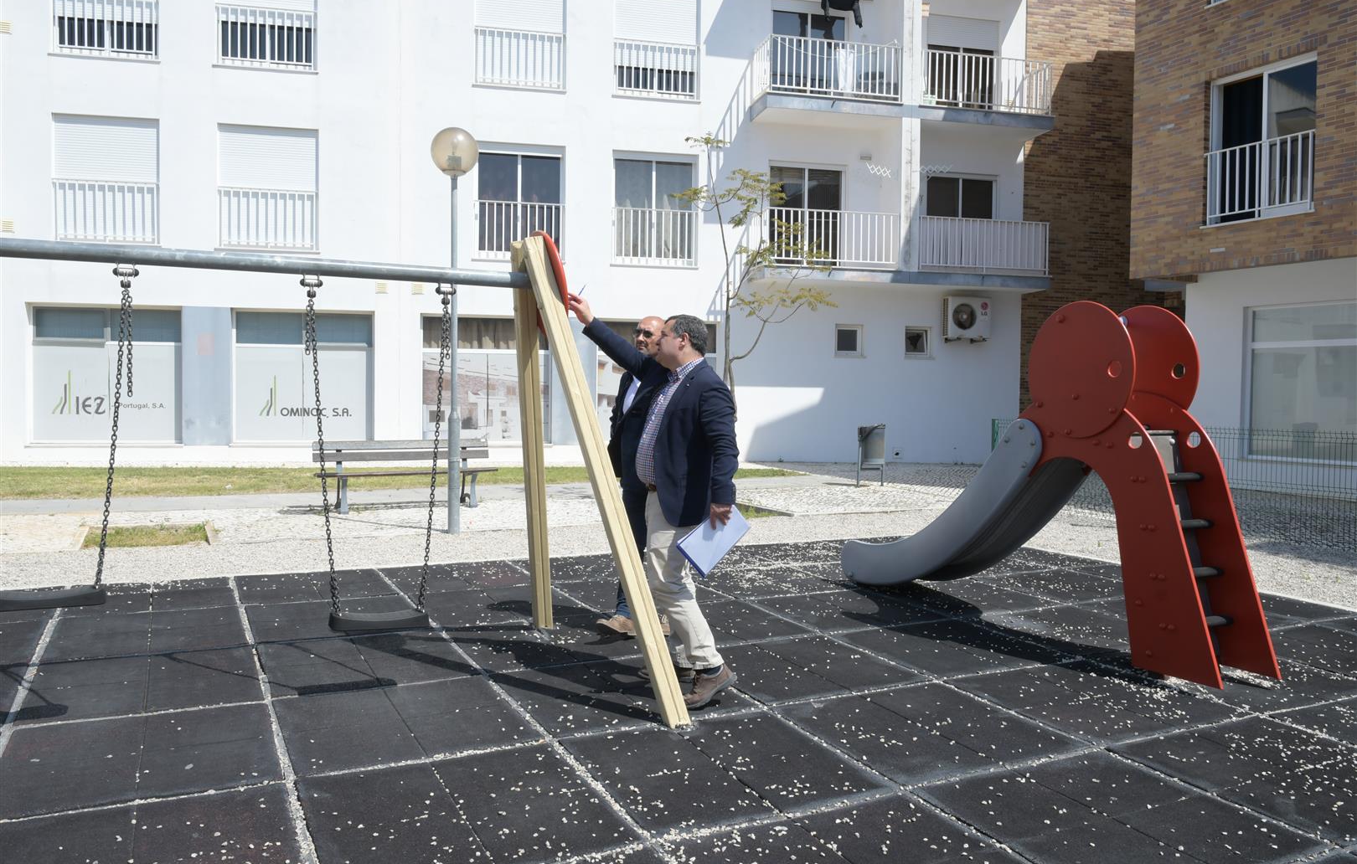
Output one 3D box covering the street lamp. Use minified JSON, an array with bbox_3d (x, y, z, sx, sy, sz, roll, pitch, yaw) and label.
[{"bbox_3d":[-2.097,-0.933,9.554,0.440,3.780,0.440,1,3,0],"label":"street lamp"}]

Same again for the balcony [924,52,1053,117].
[{"bbox_3d":[5.408,-6.192,18.467,2.558,0.952,0.870,0,1,-13],"label":"balcony"}]

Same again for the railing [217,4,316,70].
[{"bbox_3d":[-6.506,-6.224,16.043,1.467,0.902,0.070,0,2,-13],"label":"railing"}]

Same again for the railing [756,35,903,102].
[{"bbox_3d":[2.643,-6.296,18.073,2.383,0.981,0.950,0,3,-13],"label":"railing"}]

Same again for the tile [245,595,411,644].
[{"bbox_3d":[-2.051,1.143,6.146,0.990,0.040,0.983,-1,4,-26],"label":"tile"}]

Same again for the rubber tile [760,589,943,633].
[{"bbox_3d":[1.074,1.170,6.592,0.990,0.040,0.983,-1,4,-26],"label":"rubber tile"}]

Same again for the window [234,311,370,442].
[{"bbox_3d":[-6.061,-0.897,16.388,2.083,2.099,0.150,0,2,-13],"label":"window"}]

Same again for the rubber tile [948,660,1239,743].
[{"bbox_3d":[1.939,1.271,4.806,0.965,0.040,0.955,-1,4,-26],"label":"rubber tile"}]

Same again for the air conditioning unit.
[{"bbox_3d":[5.411,-2.118,19.162,0.869,0.785,0.320,0,3,-13],"label":"air conditioning unit"}]

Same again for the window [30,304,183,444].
[{"bbox_3d":[-8.893,-0.881,15.888,2.083,2.072,0.120,0,1,-13],"label":"window"}]

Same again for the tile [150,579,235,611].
[{"bbox_3d":[-3.245,1.099,6.791,0.500,0.042,1.000,-1,3,-26],"label":"tile"}]

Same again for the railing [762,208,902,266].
[{"bbox_3d":[2.608,-3.376,18.201,2.477,0.996,0.950,0,3,-13],"label":"railing"}]

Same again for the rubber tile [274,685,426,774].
[{"bbox_3d":[-1.405,1.252,4.256,0.490,0.042,0.980,-1,3,-26],"label":"rubber tile"}]

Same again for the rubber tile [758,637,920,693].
[{"bbox_3d":[0.836,1.233,5.380,0.495,0.040,0.983,-1,4,-26],"label":"rubber tile"}]

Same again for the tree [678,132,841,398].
[{"bbox_3d":[0.910,-1.272,11.731,1.700,4.279,1.550,0,2,-13],"label":"tree"}]

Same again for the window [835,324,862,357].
[{"bbox_3d":[3.084,-1.658,18.445,0.533,0.585,0.120,0,2,-13],"label":"window"}]

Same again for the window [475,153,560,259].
[{"bbox_3d":[-2.674,-3.810,17.082,1.436,1.716,0.150,0,2,-13],"label":"window"}]

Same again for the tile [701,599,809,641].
[{"bbox_3d":[0.410,1.165,6.204,0.480,0.040,0.950,-1,4,-26],"label":"tile"}]

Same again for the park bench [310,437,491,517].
[{"bbox_3d":[-3.035,0.478,11.348,1.950,0.750,0.620,-1,3,-29],"label":"park bench"}]

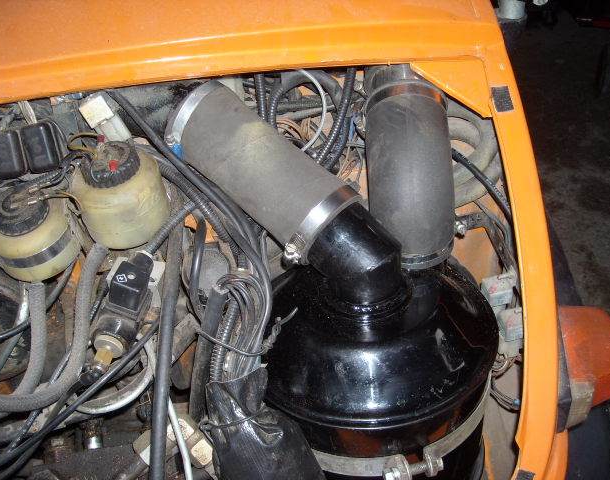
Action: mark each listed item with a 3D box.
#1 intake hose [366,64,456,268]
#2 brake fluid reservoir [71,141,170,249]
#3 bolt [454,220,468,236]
[{"bbox_3d":[0.113,-0.078,0.698,0.096,0.215,0.118,-2,3,0],"label":"intake hose"},{"bbox_3d":[-0.169,-0.044,0.590,0.082,0.078,0.082,-4,42,0],"label":"brake fluid reservoir"},{"bbox_3d":[0.180,-0.013,0.750,0.015,0.015,0.018,14,39,3],"label":"bolt"}]

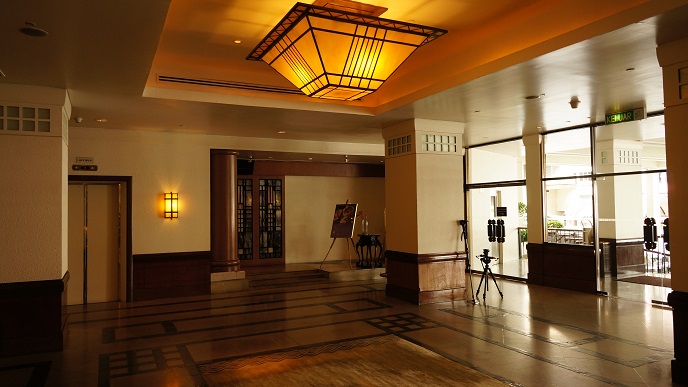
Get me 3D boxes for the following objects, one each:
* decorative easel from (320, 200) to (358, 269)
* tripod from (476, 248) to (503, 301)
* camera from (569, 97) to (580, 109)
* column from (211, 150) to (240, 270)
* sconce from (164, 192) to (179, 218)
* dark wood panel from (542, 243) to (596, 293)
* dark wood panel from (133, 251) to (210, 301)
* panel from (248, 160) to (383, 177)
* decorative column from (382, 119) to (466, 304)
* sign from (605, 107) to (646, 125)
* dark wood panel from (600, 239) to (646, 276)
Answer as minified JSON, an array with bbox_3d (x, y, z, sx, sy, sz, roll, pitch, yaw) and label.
[{"bbox_3d":[-0.076,0.937,10.230,0.752,1.552,0.672,-2,-2,27],"label":"decorative easel"},{"bbox_3d":[2.473,1.380,7.562,0.384,0.842,0.384,0,-2,-26],"label":"tripod"},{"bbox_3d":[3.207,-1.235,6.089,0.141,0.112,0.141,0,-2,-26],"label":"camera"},{"bbox_3d":[-2.395,0.346,8.678,0.560,2.352,0.560,0,-2,-26],"label":"column"},{"bbox_3d":[-3.118,0.220,7.906,0.216,0.480,0.120,0,-2,-26],"label":"sconce"},{"bbox_3d":[4.279,1.383,8.276,0.136,0.832,1.072,0,-2,-26],"label":"dark wood panel"},{"bbox_3d":[-3.099,1.483,7.949,1.312,0.808,0.080,0,-2,-26],"label":"dark wood panel"},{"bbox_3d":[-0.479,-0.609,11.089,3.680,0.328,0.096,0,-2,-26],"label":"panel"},{"bbox_3d":[1.411,0.309,7.783,1.056,3.024,1.056,0,-2,-26],"label":"decorative column"},{"bbox_3d":[4.324,-1.182,6.733,0.074,0.184,0.584,0,-2,-26],"label":"sign"},{"bbox_3d":[5.918,1.424,9.798,1.024,0.808,0.960,0,-2,-26],"label":"dark wood panel"}]

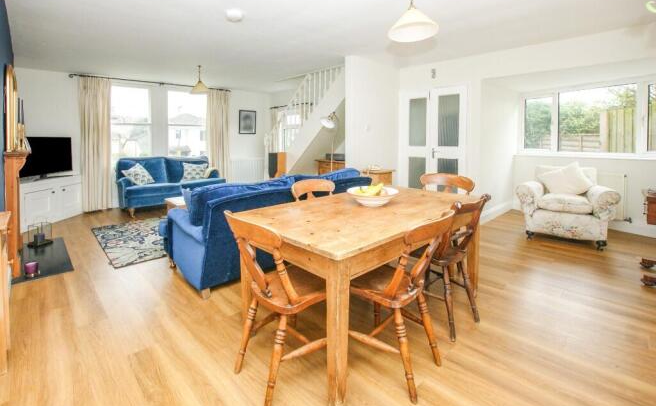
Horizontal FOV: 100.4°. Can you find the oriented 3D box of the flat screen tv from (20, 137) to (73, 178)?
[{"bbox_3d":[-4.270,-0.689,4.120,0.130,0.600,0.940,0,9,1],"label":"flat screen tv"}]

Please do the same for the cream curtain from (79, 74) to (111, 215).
[{"bbox_3d":[-4.018,-1.026,4.740,0.460,2.330,0.140,-7,11,-38],"label":"cream curtain"}]

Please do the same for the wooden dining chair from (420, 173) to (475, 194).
[{"bbox_3d":[1.040,0.220,2.580,0.470,0.910,0.500,7,11,41],"label":"wooden dining chair"}]

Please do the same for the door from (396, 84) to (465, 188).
[{"bbox_3d":[1.695,-0.839,4.450,1.030,2.030,0.090,8,14,36],"label":"door"}]

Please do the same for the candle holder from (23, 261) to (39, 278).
[{"bbox_3d":[-2.692,0.604,2.480,0.095,0.110,0.095,11,15,44],"label":"candle holder"}]

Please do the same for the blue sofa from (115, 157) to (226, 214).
[{"bbox_3d":[-2.961,-0.324,5.200,1.680,0.900,0.920,-8,14,-36],"label":"blue sofa"}]

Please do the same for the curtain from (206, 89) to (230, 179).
[{"bbox_3d":[-2.414,-1.331,6.020,0.520,2.320,0.140,-7,11,-38],"label":"curtain"}]

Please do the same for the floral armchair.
[{"bbox_3d":[3.030,-0.026,3.620,0.970,0.890,0.900,5,10,29],"label":"floral armchair"}]

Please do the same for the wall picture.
[{"bbox_3d":[-1.916,-1.933,6.550,0.420,0.580,0.030,-7,11,-38],"label":"wall picture"}]

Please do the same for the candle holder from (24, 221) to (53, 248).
[{"bbox_3d":[-3.509,0.390,3.330,0.180,0.210,0.180,-2,11,-11],"label":"candle holder"}]

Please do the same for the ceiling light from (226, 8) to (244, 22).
[{"bbox_3d":[-0.898,-1.829,2.650,0.150,0.050,0.150,0,11,0],"label":"ceiling light"}]

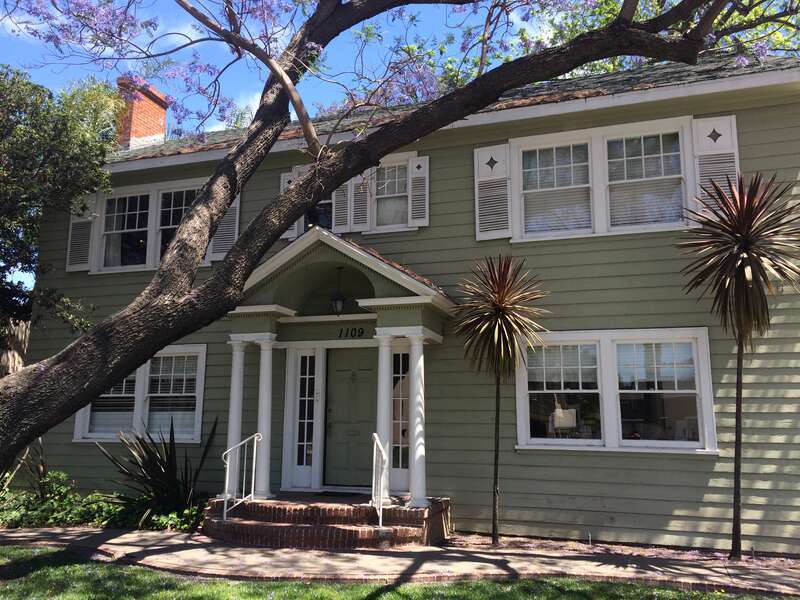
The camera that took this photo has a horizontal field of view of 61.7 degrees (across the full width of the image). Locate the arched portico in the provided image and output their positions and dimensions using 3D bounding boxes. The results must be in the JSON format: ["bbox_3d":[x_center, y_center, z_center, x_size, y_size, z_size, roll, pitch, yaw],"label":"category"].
[{"bbox_3d":[-0.893,0.910,9.337,3.148,3.601,1.263,-3,-10,19],"label":"arched portico"}]

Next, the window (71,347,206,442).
[{"bbox_3d":[-4.482,1.608,11.514,2.643,1.634,0.120,-3,-10,19],"label":"window"}]

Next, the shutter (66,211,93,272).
[{"bbox_3d":[-5.926,-1.242,12.472,0.523,1.446,0.050,-3,-10,19],"label":"shutter"}]

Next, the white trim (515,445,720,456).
[{"bbox_3d":[2.696,1.904,8.510,2.478,0.057,0.082,-3,-10,19],"label":"white trim"}]

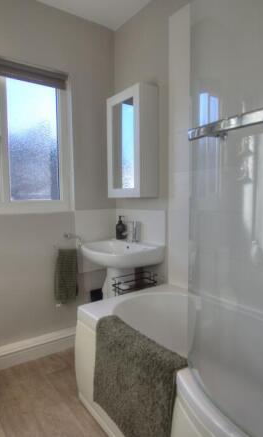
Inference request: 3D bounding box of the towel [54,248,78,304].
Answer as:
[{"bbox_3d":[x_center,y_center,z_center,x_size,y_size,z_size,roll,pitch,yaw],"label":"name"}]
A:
[{"bbox_3d":[-0.454,0.406,1.912,0.141,0.384,0.070,-3,4,-33],"label":"towel"}]

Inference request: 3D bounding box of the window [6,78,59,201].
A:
[{"bbox_3d":[-0.668,-0.526,1.879,0.326,0.805,0.050,-3,4,-33],"label":"window"}]

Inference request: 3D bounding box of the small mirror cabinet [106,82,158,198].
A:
[{"bbox_3d":[0.003,-0.484,1.846,0.148,0.691,0.369,-3,4,-36],"label":"small mirror cabinet"}]

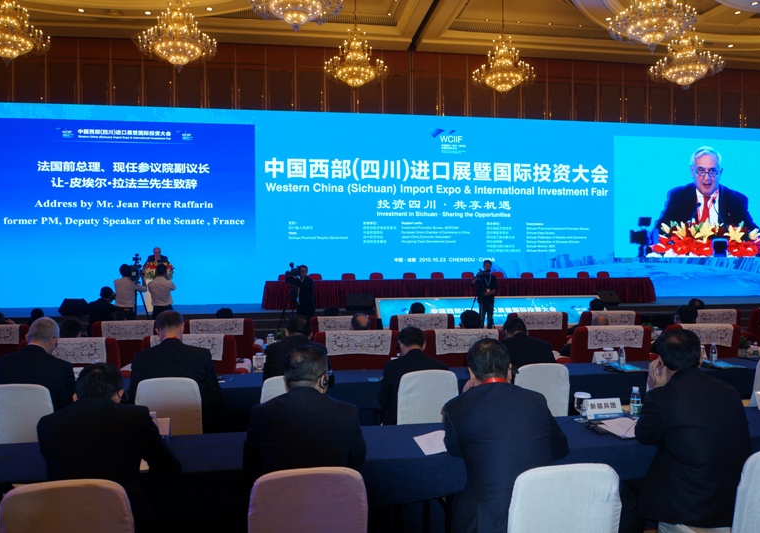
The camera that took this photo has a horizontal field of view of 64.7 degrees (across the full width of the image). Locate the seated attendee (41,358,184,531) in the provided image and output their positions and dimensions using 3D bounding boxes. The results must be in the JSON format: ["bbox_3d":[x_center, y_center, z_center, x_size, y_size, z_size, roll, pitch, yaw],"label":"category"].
[{"bbox_3d":[-1.102,1.026,2.578,0.560,1.270,0.780,0,1,-10],"label":"seated attendee"}]

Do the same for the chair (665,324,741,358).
[{"bbox_3d":[3.376,1.084,6.731,0.900,1.020,0.800,0,1,-9],"label":"chair"}]

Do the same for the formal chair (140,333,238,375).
[{"bbox_3d":[-1.830,1.146,5.950,0.870,1.030,0.820,0,0,-9],"label":"formal chair"}]

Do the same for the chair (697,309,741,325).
[{"bbox_3d":[4.513,1.059,8.591,0.900,1.020,0.800,0,1,-9],"label":"chair"}]

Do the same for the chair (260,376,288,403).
[{"bbox_3d":[-0.615,1.176,4.217,0.450,0.930,0.550,0,1,-9],"label":"chair"}]

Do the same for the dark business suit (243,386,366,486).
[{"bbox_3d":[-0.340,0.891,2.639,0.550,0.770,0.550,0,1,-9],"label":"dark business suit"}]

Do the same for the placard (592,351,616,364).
[{"bbox_3d":[2.030,0.815,5.389,0.215,0.100,0.090,0,1,-9],"label":"placard"}]

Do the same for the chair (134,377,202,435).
[{"bbox_3d":[-1.399,1.182,4.117,0.450,0.930,0.550,0,1,-10],"label":"chair"}]

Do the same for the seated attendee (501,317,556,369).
[{"bbox_3d":[1.135,1.029,4.780,0.540,1.250,0.750,0,0,-9],"label":"seated attendee"}]

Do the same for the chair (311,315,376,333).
[{"bbox_3d":[-0.494,1.095,7.753,0.900,1.020,0.800,0,1,-9],"label":"chair"}]

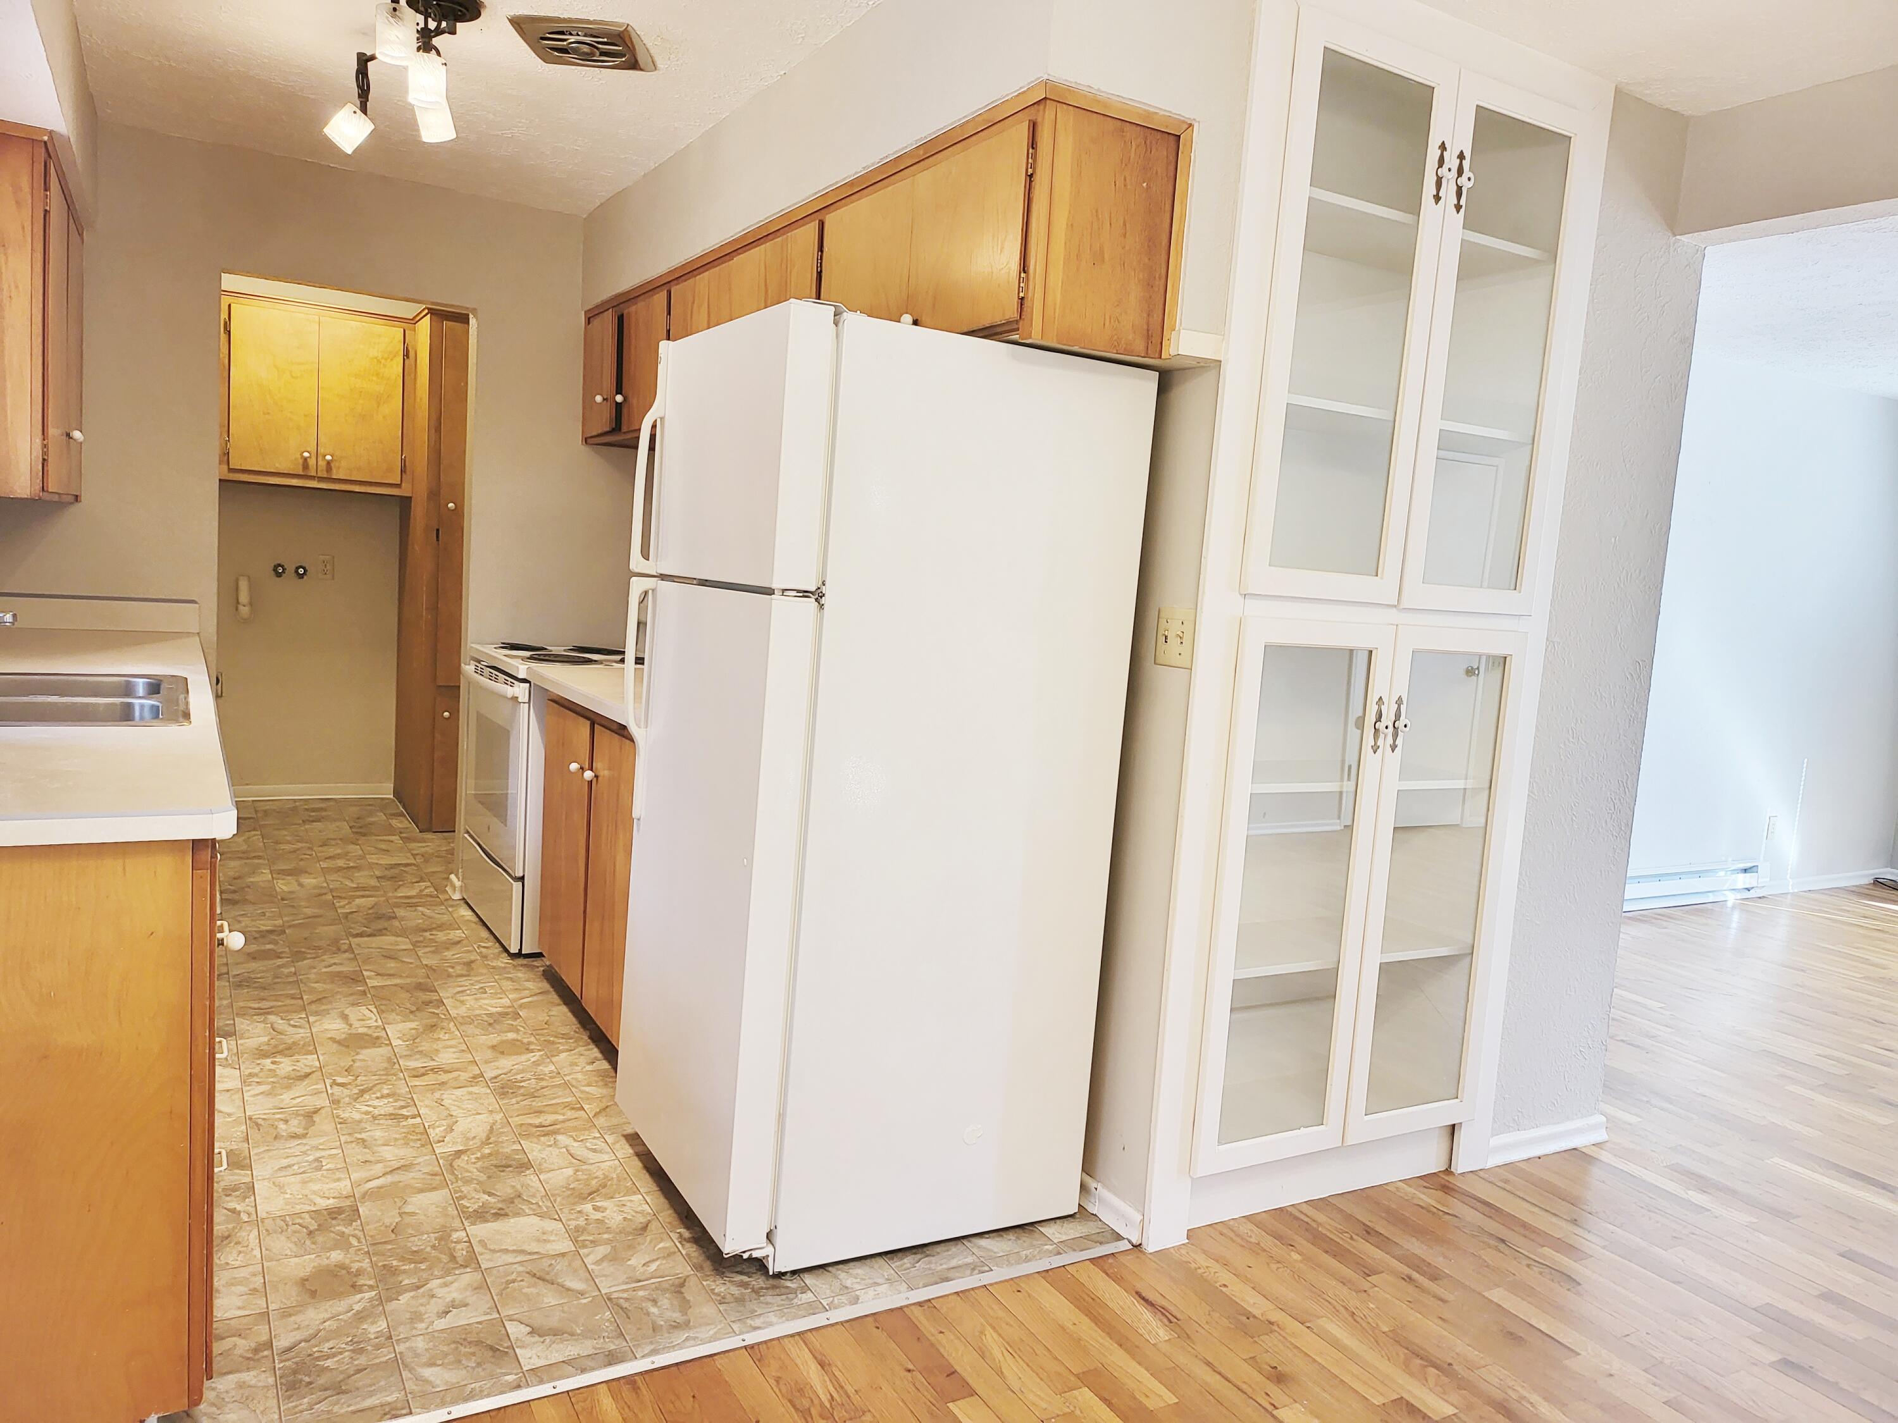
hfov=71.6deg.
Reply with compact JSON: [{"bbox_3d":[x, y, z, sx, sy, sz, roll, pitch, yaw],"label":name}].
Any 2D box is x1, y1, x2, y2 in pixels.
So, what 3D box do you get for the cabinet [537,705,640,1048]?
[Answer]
[{"bbox_3d":[-0.700,0.408,3.675,0.624,0.870,1.117,0,7,-30],"label":"cabinet"}]

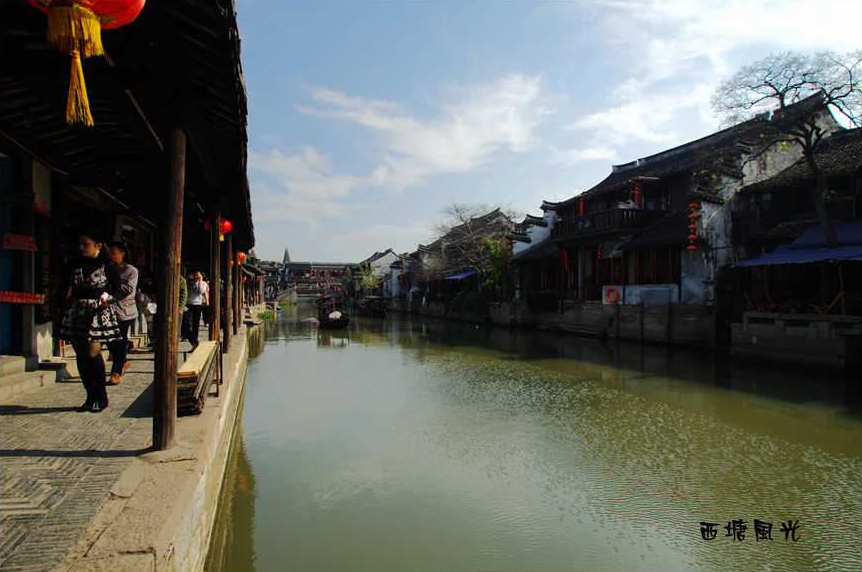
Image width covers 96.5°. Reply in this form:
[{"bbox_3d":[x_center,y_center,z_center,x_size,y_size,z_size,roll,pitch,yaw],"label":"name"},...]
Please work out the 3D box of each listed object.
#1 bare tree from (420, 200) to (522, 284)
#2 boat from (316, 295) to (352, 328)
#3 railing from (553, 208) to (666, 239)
[{"bbox_3d":[3.184,-3.184,31.000,6.300,7.600,7.000,1,-2,-30],"label":"bare tree"},{"bbox_3d":[-6.783,1.640,26.286,1.850,1.950,6.000,1,-2,-18],"label":"boat"},{"bbox_3d":[9.066,-3.009,20.024,3.000,1.030,4.100,1,-2,-30],"label":"railing"}]

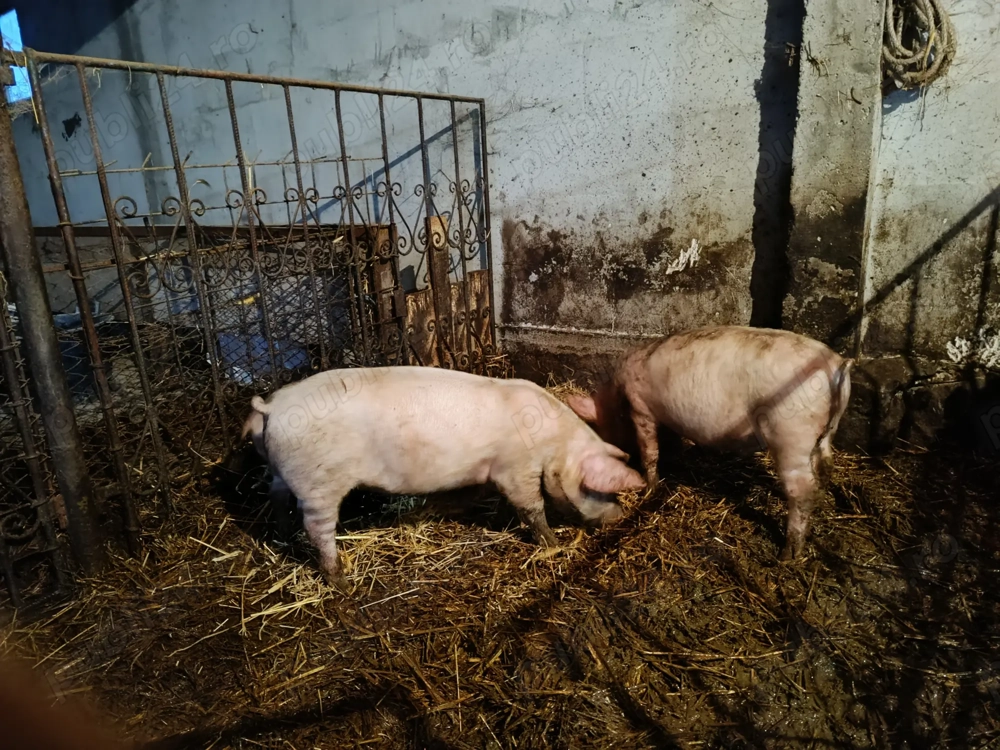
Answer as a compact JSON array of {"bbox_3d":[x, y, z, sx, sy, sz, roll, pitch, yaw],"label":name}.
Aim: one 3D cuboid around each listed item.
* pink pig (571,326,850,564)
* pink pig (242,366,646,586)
[{"bbox_3d":[0.695,0.121,2.674,0.345,0.667,1.208,-16,19,-41],"label":"pink pig"},{"bbox_3d":[-0.129,0.268,2.295,1.276,0.655,0.345,-7,15,-15],"label":"pink pig"}]

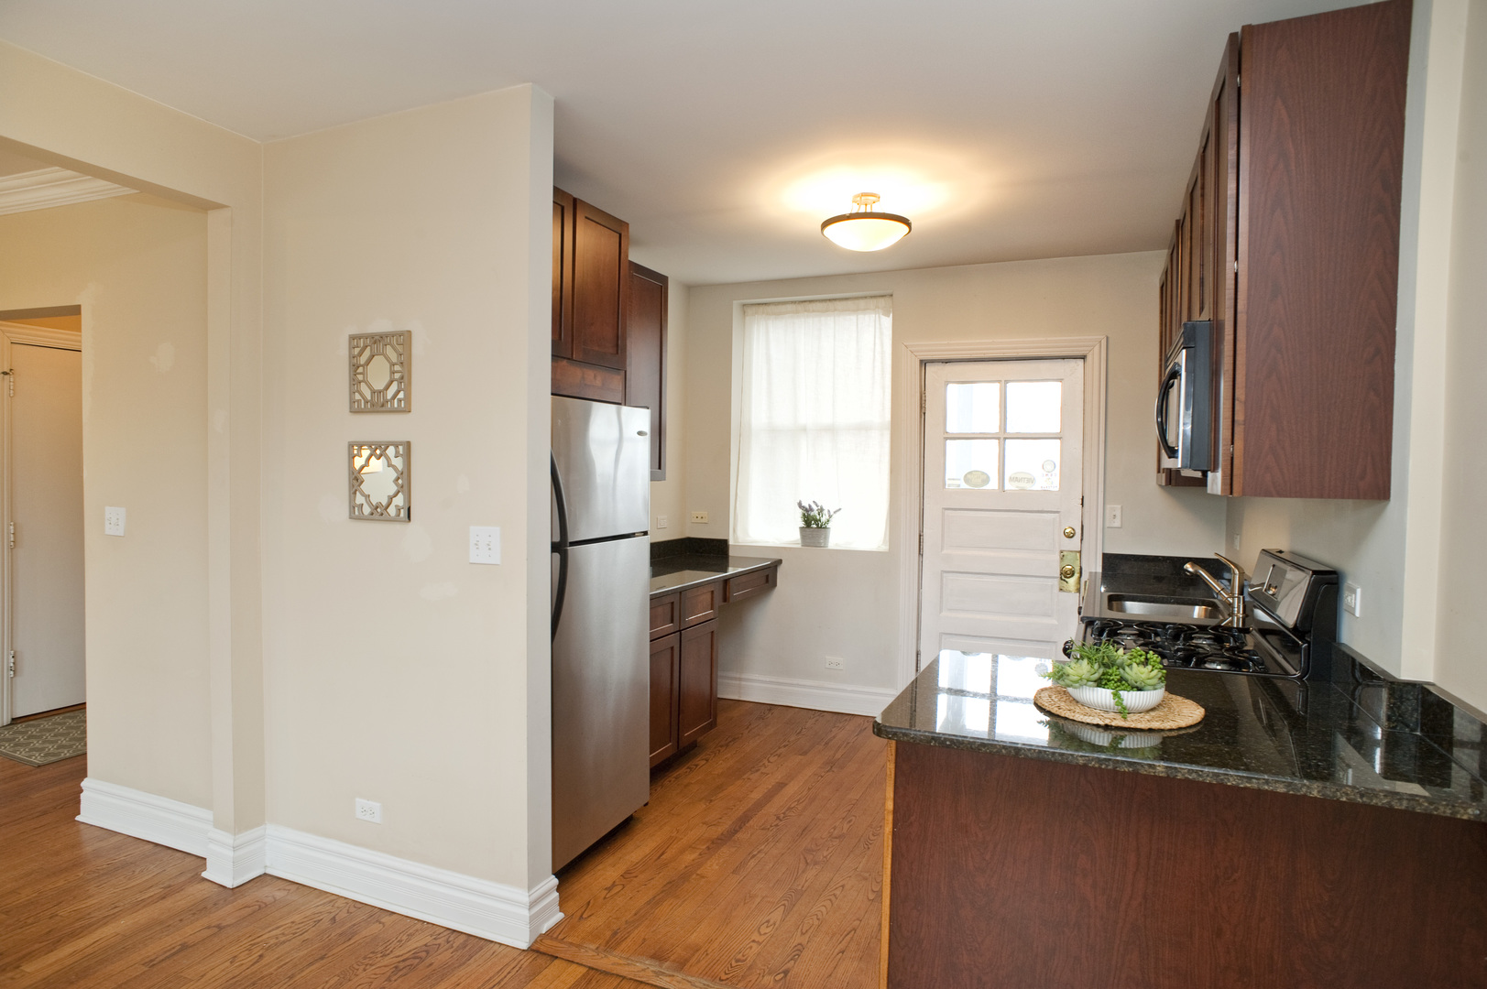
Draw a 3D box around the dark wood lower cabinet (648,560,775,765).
[{"bbox_3d":[-0.421,0.868,4.389,0.630,0.845,1.710,1,2,23],"label":"dark wood lower cabinet"}]

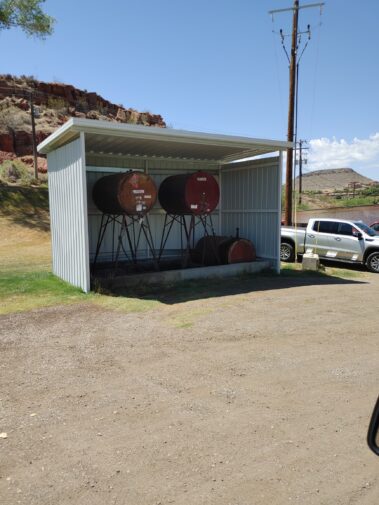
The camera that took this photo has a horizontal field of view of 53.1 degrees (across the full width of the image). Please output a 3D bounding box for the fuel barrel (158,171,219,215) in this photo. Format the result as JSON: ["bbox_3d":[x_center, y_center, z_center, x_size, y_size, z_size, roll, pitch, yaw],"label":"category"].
[{"bbox_3d":[-0.027,-1.747,11.411,1.210,1.210,1.540,-5,8,-32],"label":"fuel barrel"}]

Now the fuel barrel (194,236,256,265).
[{"bbox_3d":[1.147,0.075,12.370,1.120,1.120,1.680,-5,8,-32],"label":"fuel barrel"}]

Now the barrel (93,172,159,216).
[{"bbox_3d":[-1.876,-1.659,10.810,1.140,1.140,1.850,-5,8,-32],"label":"barrel"}]

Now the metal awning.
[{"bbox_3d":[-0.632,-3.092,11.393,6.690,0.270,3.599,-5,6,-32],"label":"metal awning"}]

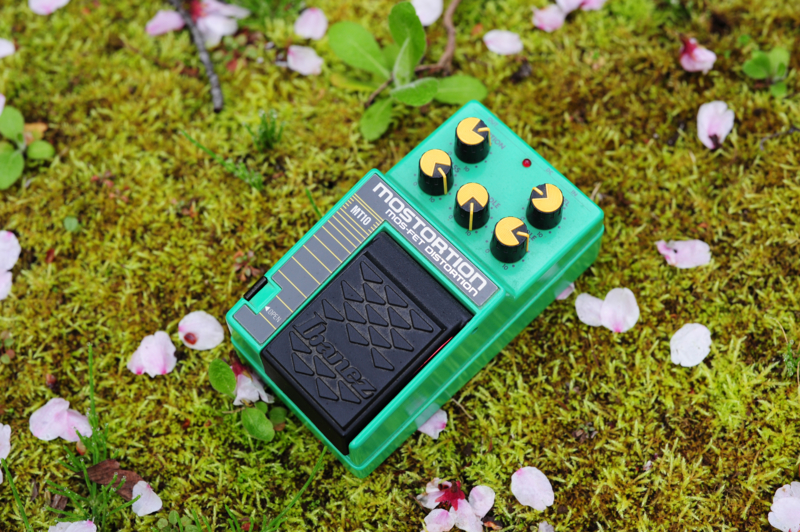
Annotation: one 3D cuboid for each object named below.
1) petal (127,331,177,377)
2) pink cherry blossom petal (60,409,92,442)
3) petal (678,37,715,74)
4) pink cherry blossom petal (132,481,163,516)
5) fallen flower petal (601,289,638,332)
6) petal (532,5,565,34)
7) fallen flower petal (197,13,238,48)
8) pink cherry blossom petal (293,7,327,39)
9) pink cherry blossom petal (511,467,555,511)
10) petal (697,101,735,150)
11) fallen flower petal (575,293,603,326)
[{"bbox_3d":[-0.093,0.035,0.467,0.017,0.006,0.019,24,73,11],"label":"petal"},{"bbox_3d":[-0.121,0.060,0.453,0.015,0.005,0.011,32,72,15],"label":"pink cherry blossom petal"},{"bbox_3d":[0.122,-0.086,0.499,0.015,0.009,0.015,12,71,7],"label":"petal"},{"bbox_3d":[-0.094,0.086,0.449,0.010,0.004,0.014,-39,73,-11],"label":"pink cherry blossom petal"},{"bbox_3d":[0.084,0.017,0.463,0.014,0.004,0.018,6,67,5],"label":"fallen flower petal"},{"bbox_3d":[0.063,-0.104,0.510,0.014,0.005,0.013,1,70,3],"label":"petal"},{"bbox_3d":[-0.079,-0.101,0.520,0.018,0.007,0.018,32,71,15],"label":"fallen flower petal"},{"bbox_3d":[-0.038,-0.103,0.521,0.014,0.004,0.017,1,66,3],"label":"pink cherry blossom petal"},{"bbox_3d":[0.047,0.080,0.437,0.013,0.004,0.017,-28,68,-10],"label":"pink cherry blossom petal"},{"bbox_3d":[0.128,-0.057,0.493,0.015,0.004,0.023,7,67,6],"label":"petal"},{"bbox_3d":[0.073,0.017,0.464,0.014,0.004,0.011,23,69,12],"label":"fallen flower petal"}]

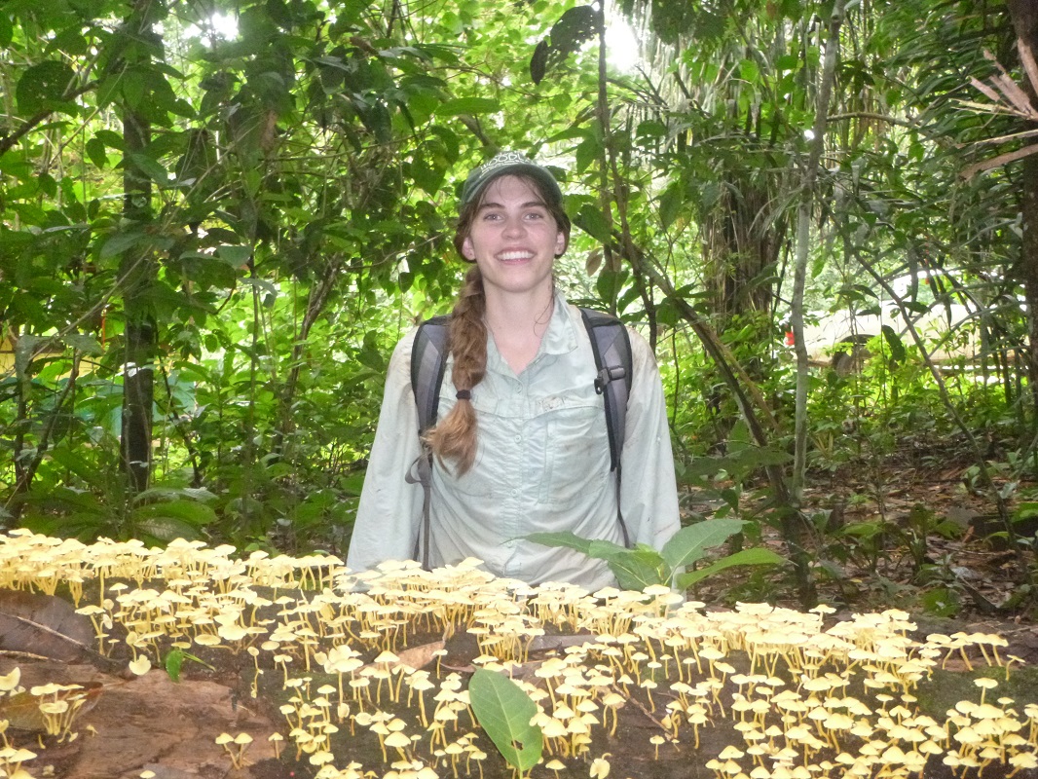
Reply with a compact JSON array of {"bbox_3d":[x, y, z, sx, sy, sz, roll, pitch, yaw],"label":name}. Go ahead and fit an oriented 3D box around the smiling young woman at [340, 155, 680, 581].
[{"bbox_3d":[-0.010,0.420,2.120,0.540,1.600,0.360,0,3,5],"label":"smiling young woman"}]

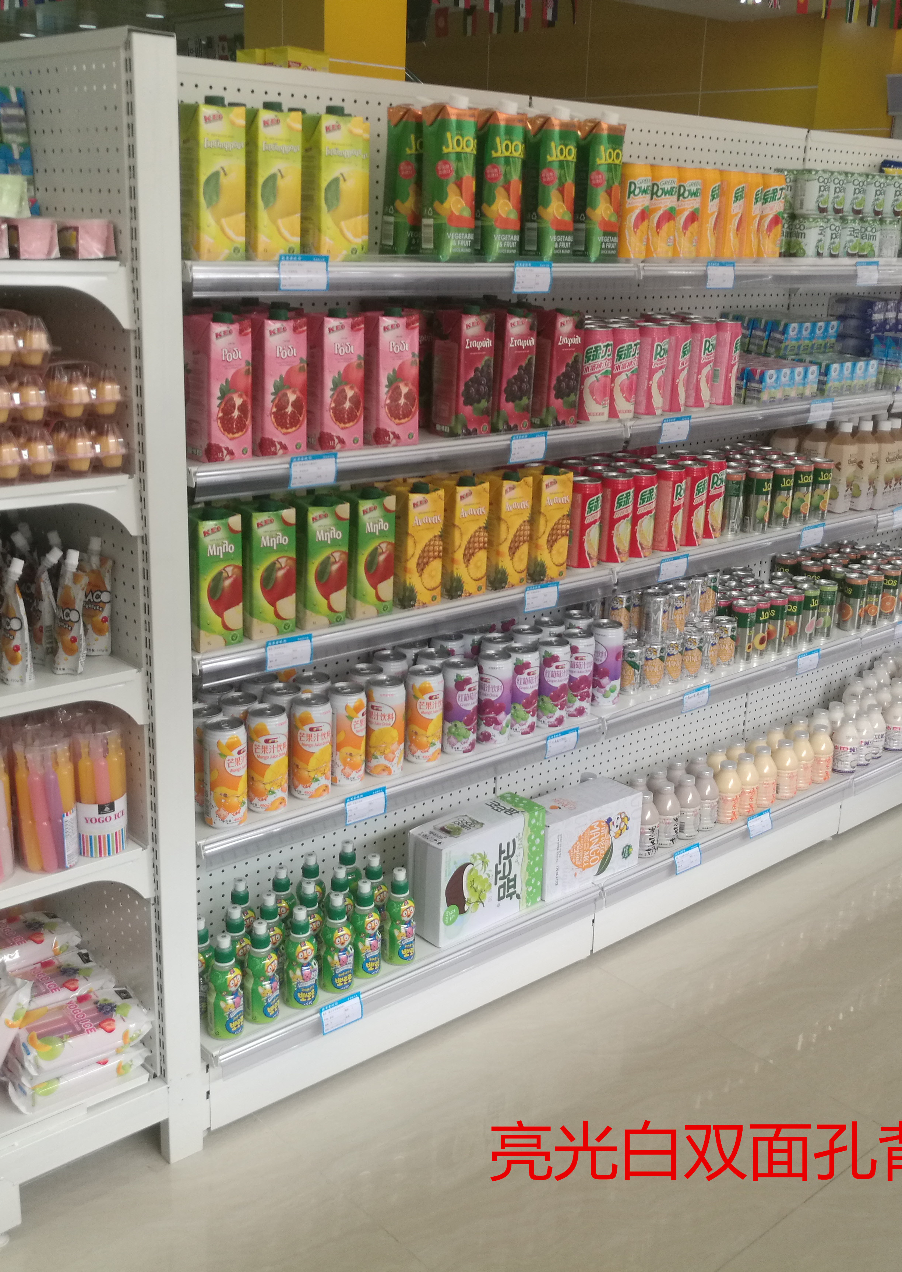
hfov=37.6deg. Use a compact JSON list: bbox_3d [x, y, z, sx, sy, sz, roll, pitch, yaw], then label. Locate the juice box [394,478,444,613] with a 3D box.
[{"bbox_3d":[-0.066,-0.160,2.235,0.075,0.212,0.075,-12,23,-38],"label":"juice box"}]

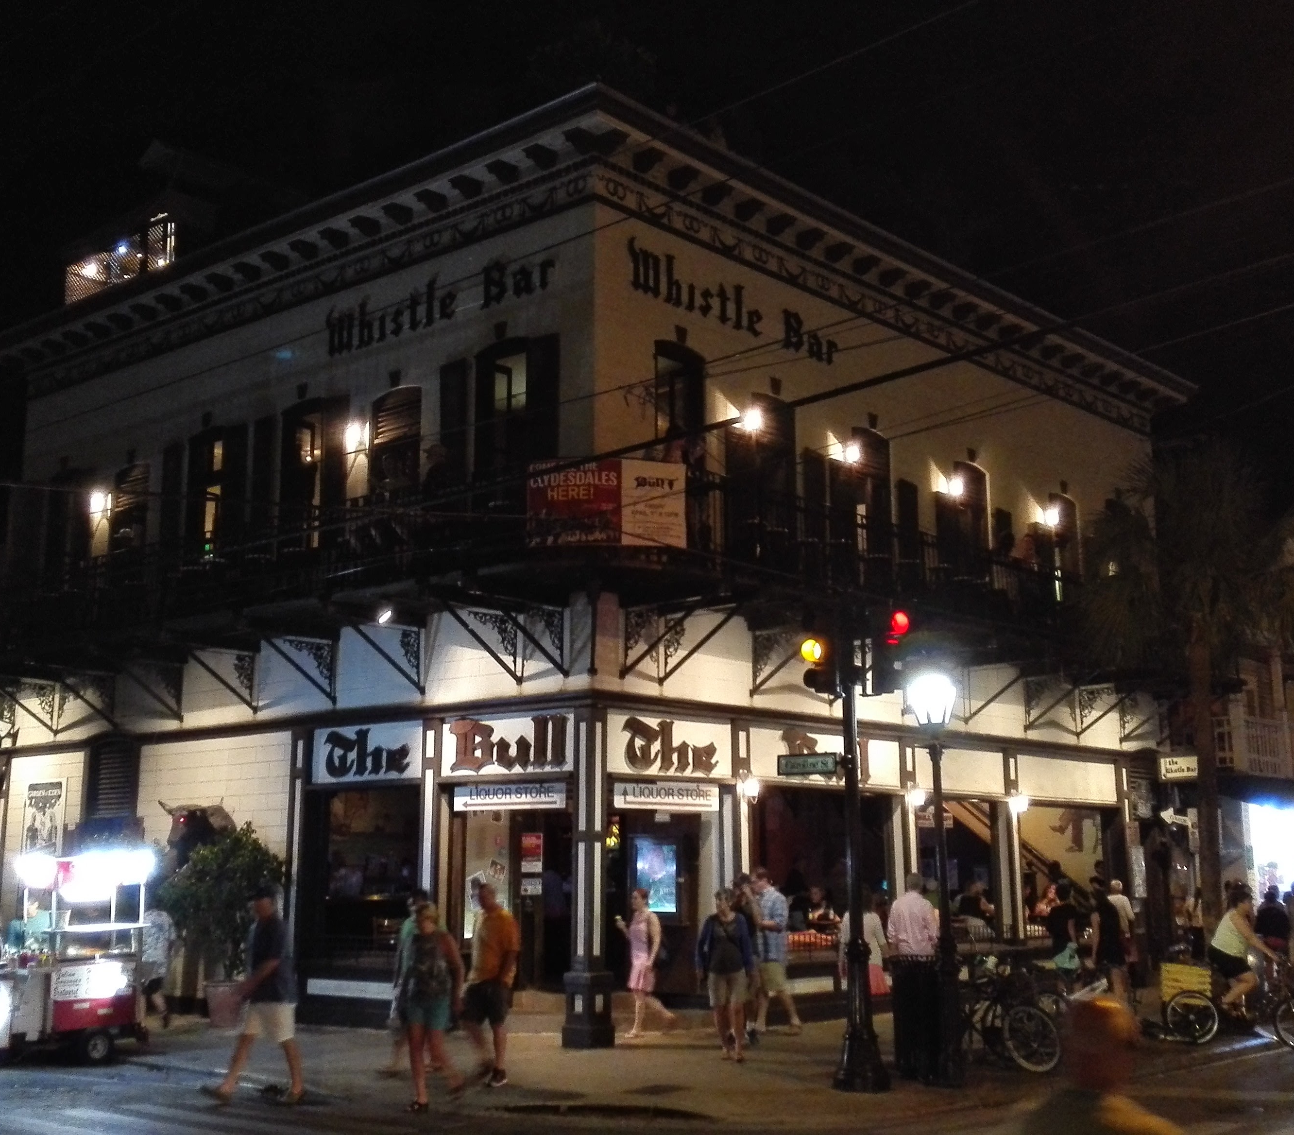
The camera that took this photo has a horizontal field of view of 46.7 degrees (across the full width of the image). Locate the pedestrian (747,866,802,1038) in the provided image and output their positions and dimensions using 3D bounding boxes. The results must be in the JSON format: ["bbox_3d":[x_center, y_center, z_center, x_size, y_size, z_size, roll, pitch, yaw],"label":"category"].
[{"bbox_3d":[1.470,4.450,17.353,0.620,1.840,0.500,2,-12,-10],"label":"pedestrian"}]

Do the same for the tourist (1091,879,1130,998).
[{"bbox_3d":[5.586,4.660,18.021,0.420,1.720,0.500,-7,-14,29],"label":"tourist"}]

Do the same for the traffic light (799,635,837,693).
[{"bbox_3d":[1.565,0.772,13.700,0.310,0.770,0.260,7,-14,-29],"label":"traffic light"}]

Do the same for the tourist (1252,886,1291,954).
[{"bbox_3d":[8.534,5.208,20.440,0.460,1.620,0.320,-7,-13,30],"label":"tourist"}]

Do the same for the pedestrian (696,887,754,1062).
[{"bbox_3d":[0.776,3.986,14.751,0.580,1.650,0.400,-1,-11,5],"label":"pedestrian"}]

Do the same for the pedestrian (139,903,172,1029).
[{"bbox_3d":[-5.842,4.605,17.762,0.550,1.660,0.480,-5,-12,22],"label":"pedestrian"}]

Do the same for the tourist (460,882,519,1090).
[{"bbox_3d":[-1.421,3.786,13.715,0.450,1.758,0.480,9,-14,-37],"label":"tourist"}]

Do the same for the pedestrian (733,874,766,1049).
[{"bbox_3d":[1.100,4.260,16.419,0.480,1.759,0.380,-5,-12,21],"label":"pedestrian"}]

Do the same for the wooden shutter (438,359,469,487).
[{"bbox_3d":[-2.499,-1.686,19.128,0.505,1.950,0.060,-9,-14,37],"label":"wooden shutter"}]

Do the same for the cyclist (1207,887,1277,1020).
[{"bbox_3d":[6.772,4.349,17.000,0.750,1.460,0.500,-8,-15,34],"label":"cyclist"}]

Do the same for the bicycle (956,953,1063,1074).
[{"bbox_3d":[3.203,4.134,13.994,0.570,1.040,1.680,7,-13,-33],"label":"bicycle"}]

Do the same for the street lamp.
[{"bbox_3d":[2.666,2.742,13.620,0.420,3.702,0.420,-11,-16,43],"label":"street lamp"}]

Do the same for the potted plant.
[{"bbox_3d":[-5.169,4.321,18.222,1.380,2.380,1.420,0,-11,0],"label":"potted plant"}]

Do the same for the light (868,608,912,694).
[{"bbox_3d":[2.282,0.768,14.036,0.360,0.780,0.260,-9,-14,37],"label":"light"}]

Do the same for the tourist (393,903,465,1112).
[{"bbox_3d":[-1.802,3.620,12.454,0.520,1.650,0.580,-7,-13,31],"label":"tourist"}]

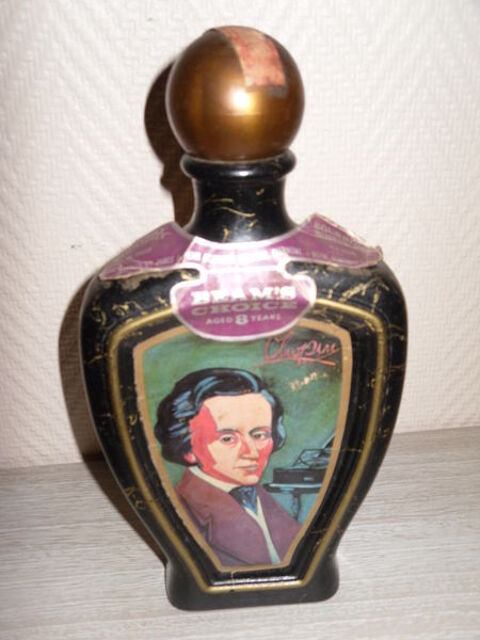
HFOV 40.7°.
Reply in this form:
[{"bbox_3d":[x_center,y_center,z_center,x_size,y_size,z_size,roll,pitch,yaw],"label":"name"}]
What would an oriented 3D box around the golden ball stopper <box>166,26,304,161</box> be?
[{"bbox_3d":[-0.002,-0.085,0.246,0.053,0.048,0.053,-3,28,-2],"label":"golden ball stopper"}]

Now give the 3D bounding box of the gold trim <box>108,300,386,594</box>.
[{"bbox_3d":[0.005,0.062,0.290,0.112,0.161,0.015,-3,28,-2],"label":"gold trim"}]

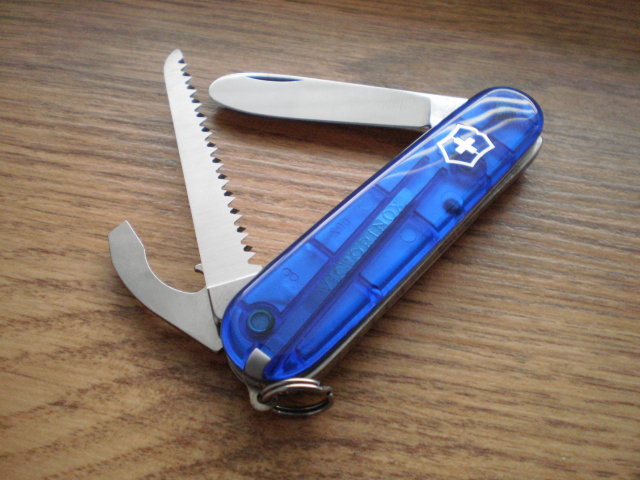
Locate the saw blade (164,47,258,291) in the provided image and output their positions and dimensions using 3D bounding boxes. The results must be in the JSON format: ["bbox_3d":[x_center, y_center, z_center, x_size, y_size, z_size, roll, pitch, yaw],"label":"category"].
[{"bbox_3d":[-0.022,-0.015,0.124,0.009,0.002,0.062,-11,55,-14],"label":"saw blade"}]

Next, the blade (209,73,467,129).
[{"bbox_3d":[0.005,-0.028,0.139,0.056,0.002,0.013,5,52,-2],"label":"blade"}]

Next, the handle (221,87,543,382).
[{"bbox_3d":[0.015,-0.004,0.120,0.018,0.013,0.085,37,58,21],"label":"handle"}]

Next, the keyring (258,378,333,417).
[{"bbox_3d":[-0.004,0.024,0.099,0.011,0.011,0.002,2,57,-5],"label":"keyring"}]

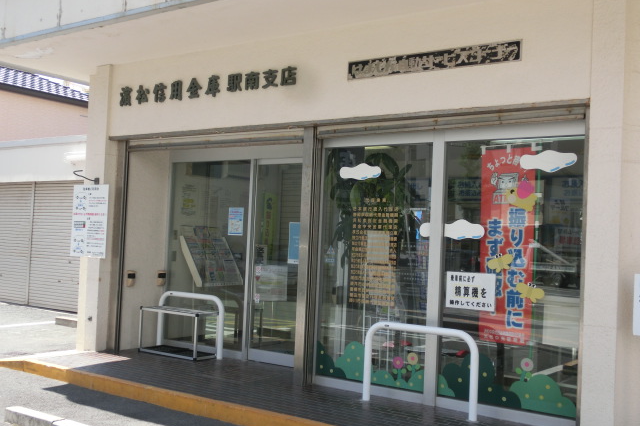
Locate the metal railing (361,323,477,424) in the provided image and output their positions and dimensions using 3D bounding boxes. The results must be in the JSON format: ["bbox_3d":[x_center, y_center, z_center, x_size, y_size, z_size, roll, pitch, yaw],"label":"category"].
[{"bbox_3d":[0.779,1.224,5.541,0.985,0.660,0.063,1,-2,33],"label":"metal railing"}]

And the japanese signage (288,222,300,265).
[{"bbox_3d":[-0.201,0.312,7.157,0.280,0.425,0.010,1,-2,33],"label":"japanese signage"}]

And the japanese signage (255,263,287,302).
[{"bbox_3d":[-0.506,0.736,7.336,0.420,0.375,0.010,1,-2,33],"label":"japanese signage"}]

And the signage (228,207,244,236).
[{"bbox_3d":[-0.910,0.095,7.637,0.208,0.303,0.010,1,-2,33],"label":"signage"}]

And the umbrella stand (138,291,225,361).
[{"bbox_3d":[-1.518,1.207,7.660,0.990,0.655,0.370,1,-2,33],"label":"umbrella stand"}]

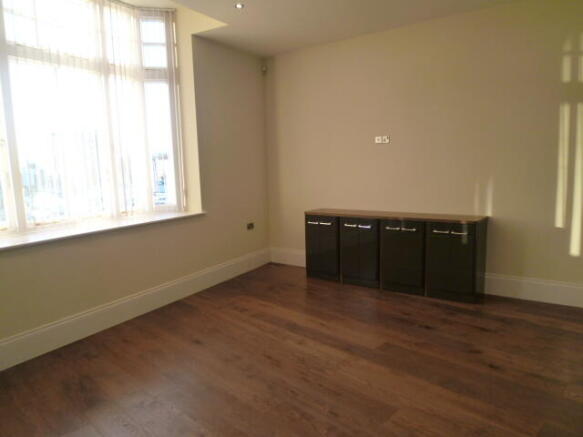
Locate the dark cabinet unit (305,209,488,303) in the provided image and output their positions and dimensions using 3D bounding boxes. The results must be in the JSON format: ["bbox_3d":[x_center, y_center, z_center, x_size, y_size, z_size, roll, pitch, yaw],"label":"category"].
[{"bbox_3d":[1.080,0.358,4.537,1.924,0.805,0.417,4,11,35],"label":"dark cabinet unit"}]

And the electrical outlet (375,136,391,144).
[{"bbox_3d":[1.034,-0.890,4.597,0.165,0.083,0.014,4,10,34],"label":"electrical outlet"}]

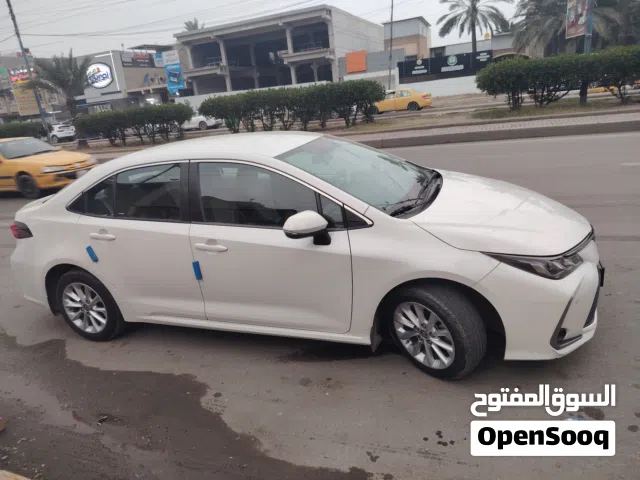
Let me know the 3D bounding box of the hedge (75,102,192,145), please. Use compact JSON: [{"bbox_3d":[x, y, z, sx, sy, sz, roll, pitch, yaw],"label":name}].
[{"bbox_3d":[-10.156,-6.110,23.984,7.900,1.780,1.400,0,19,21],"label":"hedge"}]

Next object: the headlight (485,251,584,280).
[{"bbox_3d":[1.186,0.113,2.452,0.540,0.190,0.320,0,20,22],"label":"headlight"}]

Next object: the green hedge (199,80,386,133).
[{"bbox_3d":[-1.581,-6.039,20.652,9.000,1.780,1.400,0,19,21],"label":"green hedge"}]

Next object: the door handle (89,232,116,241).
[{"bbox_3d":[-1.562,-0.025,3.197,0.245,0.045,0.055,5,21,20],"label":"door handle"}]

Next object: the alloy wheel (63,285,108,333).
[{"bbox_3d":[-1.865,0.522,3.661,0.440,0.440,0.190,0,20,22],"label":"alloy wheel"}]

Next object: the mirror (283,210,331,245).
[{"bbox_3d":[-0.080,-0.072,2.511,0.200,0.210,0.230,0,20,22],"label":"mirror"}]

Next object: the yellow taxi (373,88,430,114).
[{"bbox_3d":[5.176,-9.293,29.492,4.400,1.460,1.720,0,19,21],"label":"yellow taxi"}]

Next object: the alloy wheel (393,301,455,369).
[{"bbox_3d":[0.671,0.536,2.664,0.190,0.440,0.440,-21,23,-37],"label":"alloy wheel"}]

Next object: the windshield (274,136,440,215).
[{"bbox_3d":[0.363,-0.552,3.260,1.050,0.160,1.370,23,26,12],"label":"windshield"}]

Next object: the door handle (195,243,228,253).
[{"bbox_3d":[-0.706,0.051,2.879,0.245,0.045,0.055,5,21,20],"label":"door handle"}]

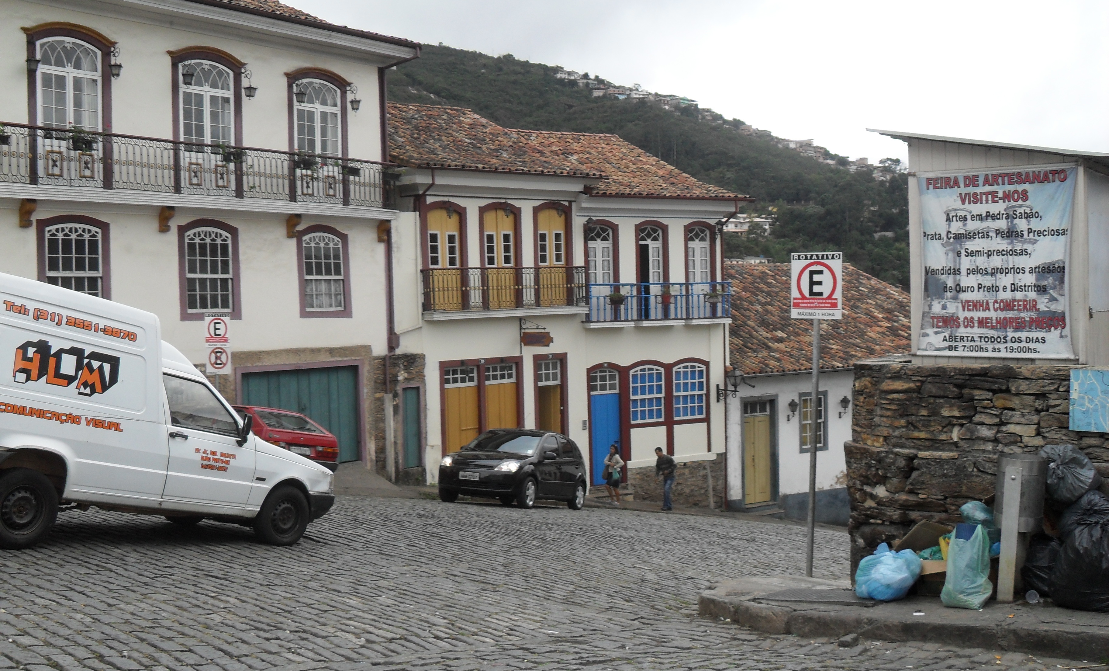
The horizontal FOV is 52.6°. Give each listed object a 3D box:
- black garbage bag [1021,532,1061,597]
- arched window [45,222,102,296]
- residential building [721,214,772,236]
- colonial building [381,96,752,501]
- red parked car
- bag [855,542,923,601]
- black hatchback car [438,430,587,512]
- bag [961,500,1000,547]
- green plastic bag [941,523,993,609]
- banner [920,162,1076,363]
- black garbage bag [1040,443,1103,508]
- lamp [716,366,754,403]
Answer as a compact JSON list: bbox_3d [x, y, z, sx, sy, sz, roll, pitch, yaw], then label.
[{"bbox_3d":[3.962,1.860,9.100,0.420,0.510,0.400,0,3,29],"label":"black garbage bag"},{"bbox_3d":[-8.584,-1.182,20.000,0.150,1.650,1.060,1,3,41],"label":"arched window"},{"bbox_3d":[56.606,-32.638,330.000,15.000,7.000,10.000,-1,2,6],"label":"residential building"},{"bbox_3d":[-1.309,-0.854,31.469,10.600,10.800,8.500,-3,2,-34],"label":"colonial building"},{"bbox_3d":[-5.620,1.930,20.200,3.800,1.370,1.600,2,-8,42],"label":"red parked car"},{"bbox_3d":[2.606,1.836,8.750,0.510,0.440,0.420,-1,2,3],"label":"bag"},{"bbox_3d":[-0.670,2.440,20.750,1.730,1.460,3.910,2,-9,22],"label":"black hatchback car"},{"bbox_3d":[3.558,1.579,9.350,0.360,0.400,0.330,0,3,29],"label":"bag"},{"bbox_3d":[3.160,1.771,8.600,0.390,0.620,0.300,-1,2,6],"label":"green plastic bag"},{"bbox_3d":[3.831,-0.637,9.750,1.340,1.620,0.040,0,3,29],"label":"banner"},{"bbox_3d":[4.141,1.123,9.000,0.500,0.480,0.450,0,3,29],"label":"black garbage bag"},{"bbox_3d":[4.759,1.351,30.674,0.430,0.980,0.970,-2,2,-29],"label":"lamp"}]

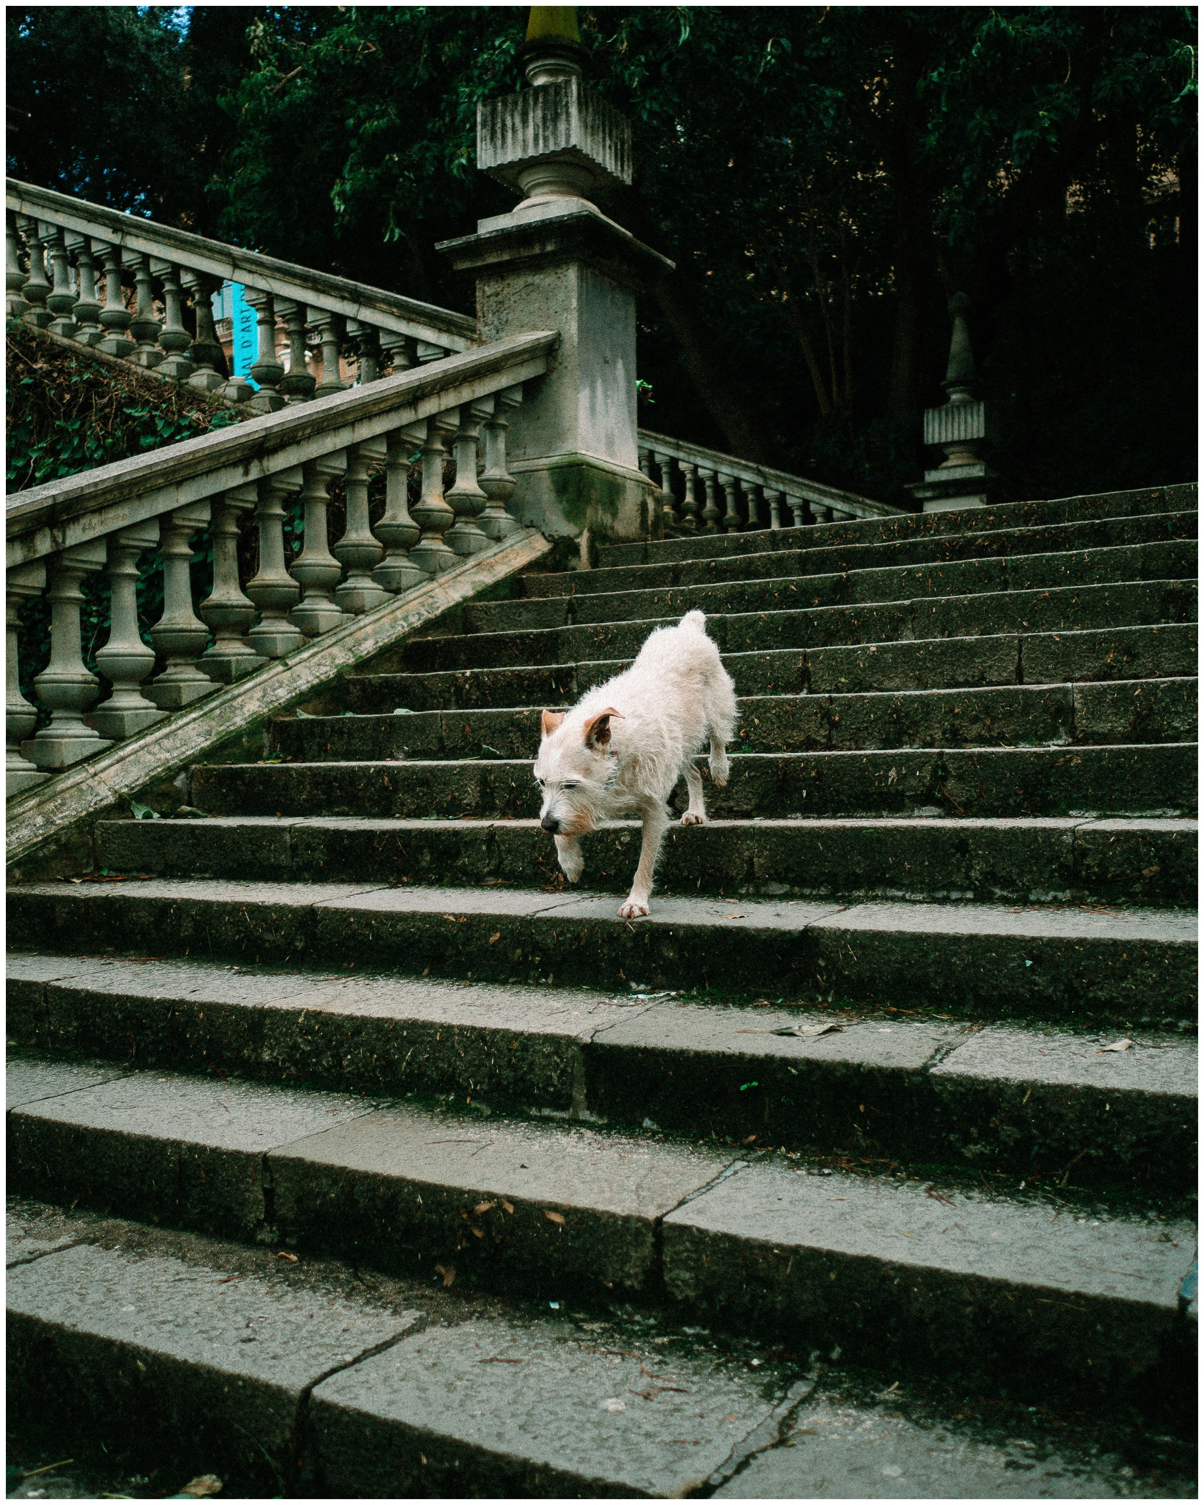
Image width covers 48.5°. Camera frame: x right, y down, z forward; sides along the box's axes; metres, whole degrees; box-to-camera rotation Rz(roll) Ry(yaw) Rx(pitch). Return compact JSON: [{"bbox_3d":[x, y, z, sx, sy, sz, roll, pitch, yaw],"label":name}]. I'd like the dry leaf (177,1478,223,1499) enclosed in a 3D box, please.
[{"bbox_3d":[-0.522,0.950,1.737,0.060,0.016,0.042,-2,1,-29],"label":"dry leaf"}]

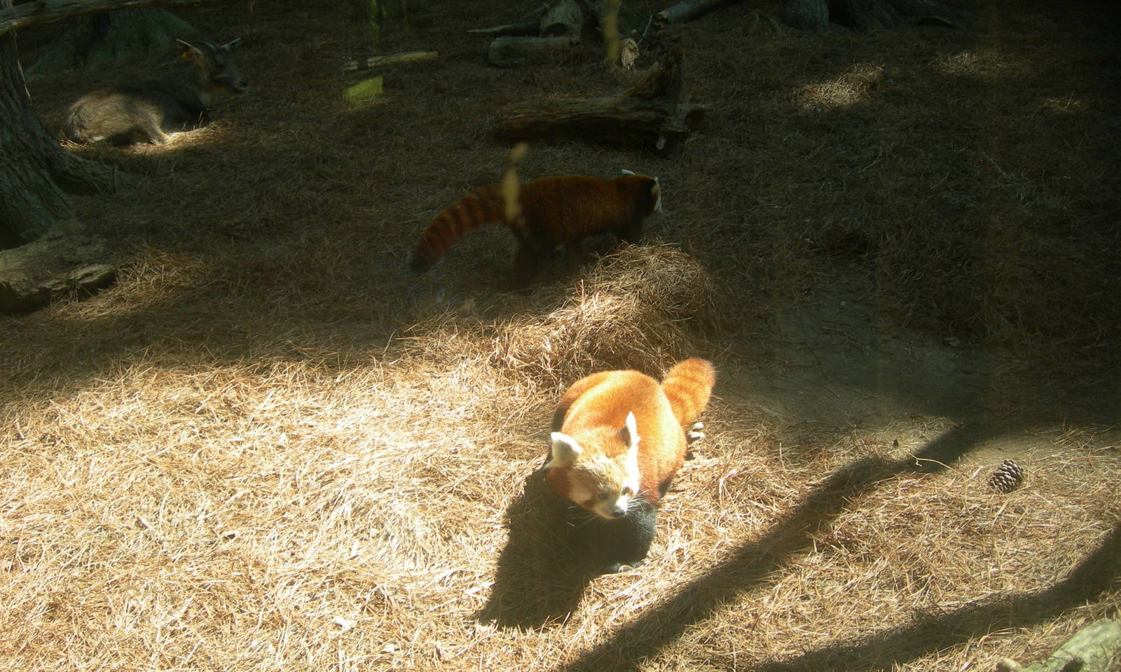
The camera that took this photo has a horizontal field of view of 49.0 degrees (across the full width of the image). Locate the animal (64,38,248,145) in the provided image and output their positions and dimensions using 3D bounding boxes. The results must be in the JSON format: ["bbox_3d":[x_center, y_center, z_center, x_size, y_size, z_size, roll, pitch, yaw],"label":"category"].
[{"bbox_3d":[-2.102,-1.259,6.400,0.930,0.530,0.380,-4,14,-16],"label":"animal"}]

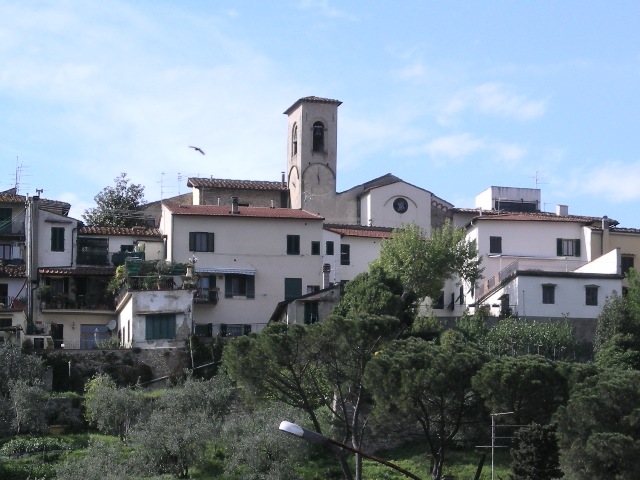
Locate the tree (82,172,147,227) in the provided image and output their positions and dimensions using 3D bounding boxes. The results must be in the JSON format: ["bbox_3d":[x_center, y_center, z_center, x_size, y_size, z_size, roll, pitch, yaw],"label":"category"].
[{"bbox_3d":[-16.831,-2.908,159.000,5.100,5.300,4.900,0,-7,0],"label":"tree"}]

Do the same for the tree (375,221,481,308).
[{"bbox_3d":[7.936,2.012,142.000,7.700,7.000,7.000,0,-7,0],"label":"tree"}]

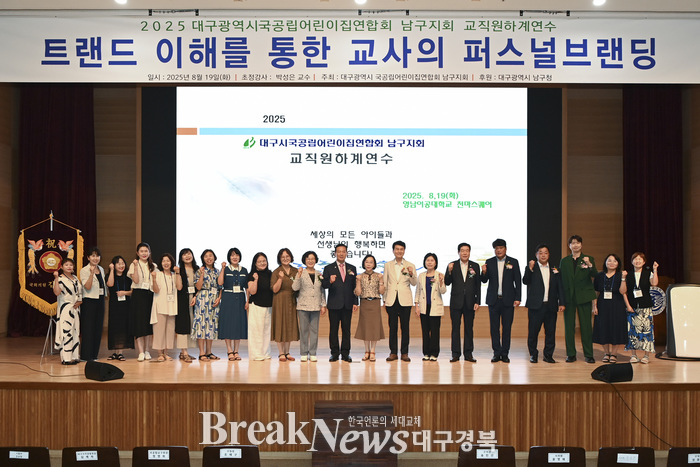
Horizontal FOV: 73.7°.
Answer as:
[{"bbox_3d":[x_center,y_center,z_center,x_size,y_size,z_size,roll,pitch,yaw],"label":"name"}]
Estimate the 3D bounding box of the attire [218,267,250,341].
[{"bbox_3d":[-1.726,1.016,6.930,0.429,1.111,0.360,0,0,-15],"label":"attire"}]

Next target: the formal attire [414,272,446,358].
[{"bbox_3d":[1.191,1.194,6.860,0.470,1.250,0.320,0,0,3],"label":"formal attire"}]

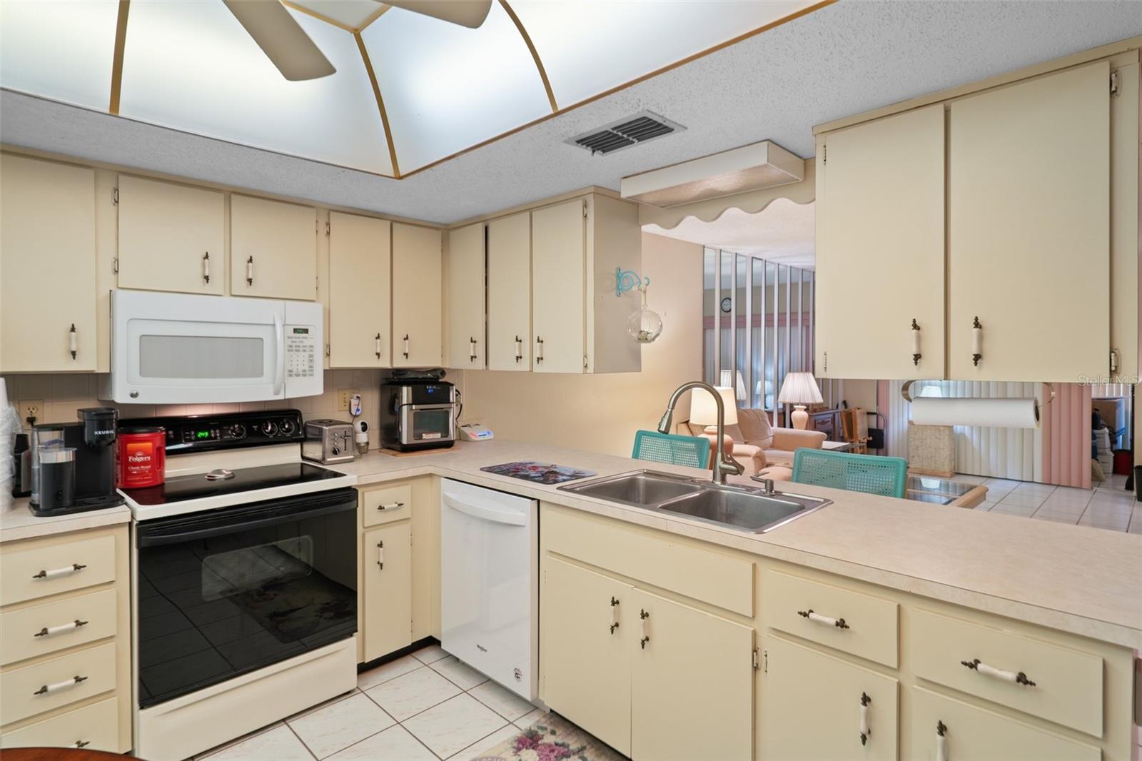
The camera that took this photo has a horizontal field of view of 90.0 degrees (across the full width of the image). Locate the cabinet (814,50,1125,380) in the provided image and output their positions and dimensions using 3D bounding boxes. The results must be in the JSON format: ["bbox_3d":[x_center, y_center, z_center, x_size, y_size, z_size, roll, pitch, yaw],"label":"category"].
[{"bbox_3d":[1.095,-0.374,1.608,0.695,0.745,0.335,2,3,44],"label":"cabinet"}]

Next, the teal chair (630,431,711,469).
[{"bbox_3d":[0.386,0.808,2.956,0.480,1.010,0.500,2,3,44],"label":"teal chair"}]

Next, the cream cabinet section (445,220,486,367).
[{"bbox_3d":[-0.447,-0.428,3.083,0.283,0.735,0.320,2,2,43],"label":"cream cabinet section"}]

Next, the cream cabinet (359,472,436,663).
[{"bbox_3d":[-0.999,0.823,2.786,0.610,0.786,0.365,2,3,44],"label":"cream cabinet"}]

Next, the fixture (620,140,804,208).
[{"bbox_3d":[0.508,-0.746,2.126,0.602,0.075,0.255,2,3,44],"label":"fixture"}]

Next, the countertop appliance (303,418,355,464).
[{"bbox_3d":[-1.190,0.297,2.795,0.260,0.185,0.150,2,3,44],"label":"countertop appliance"}]

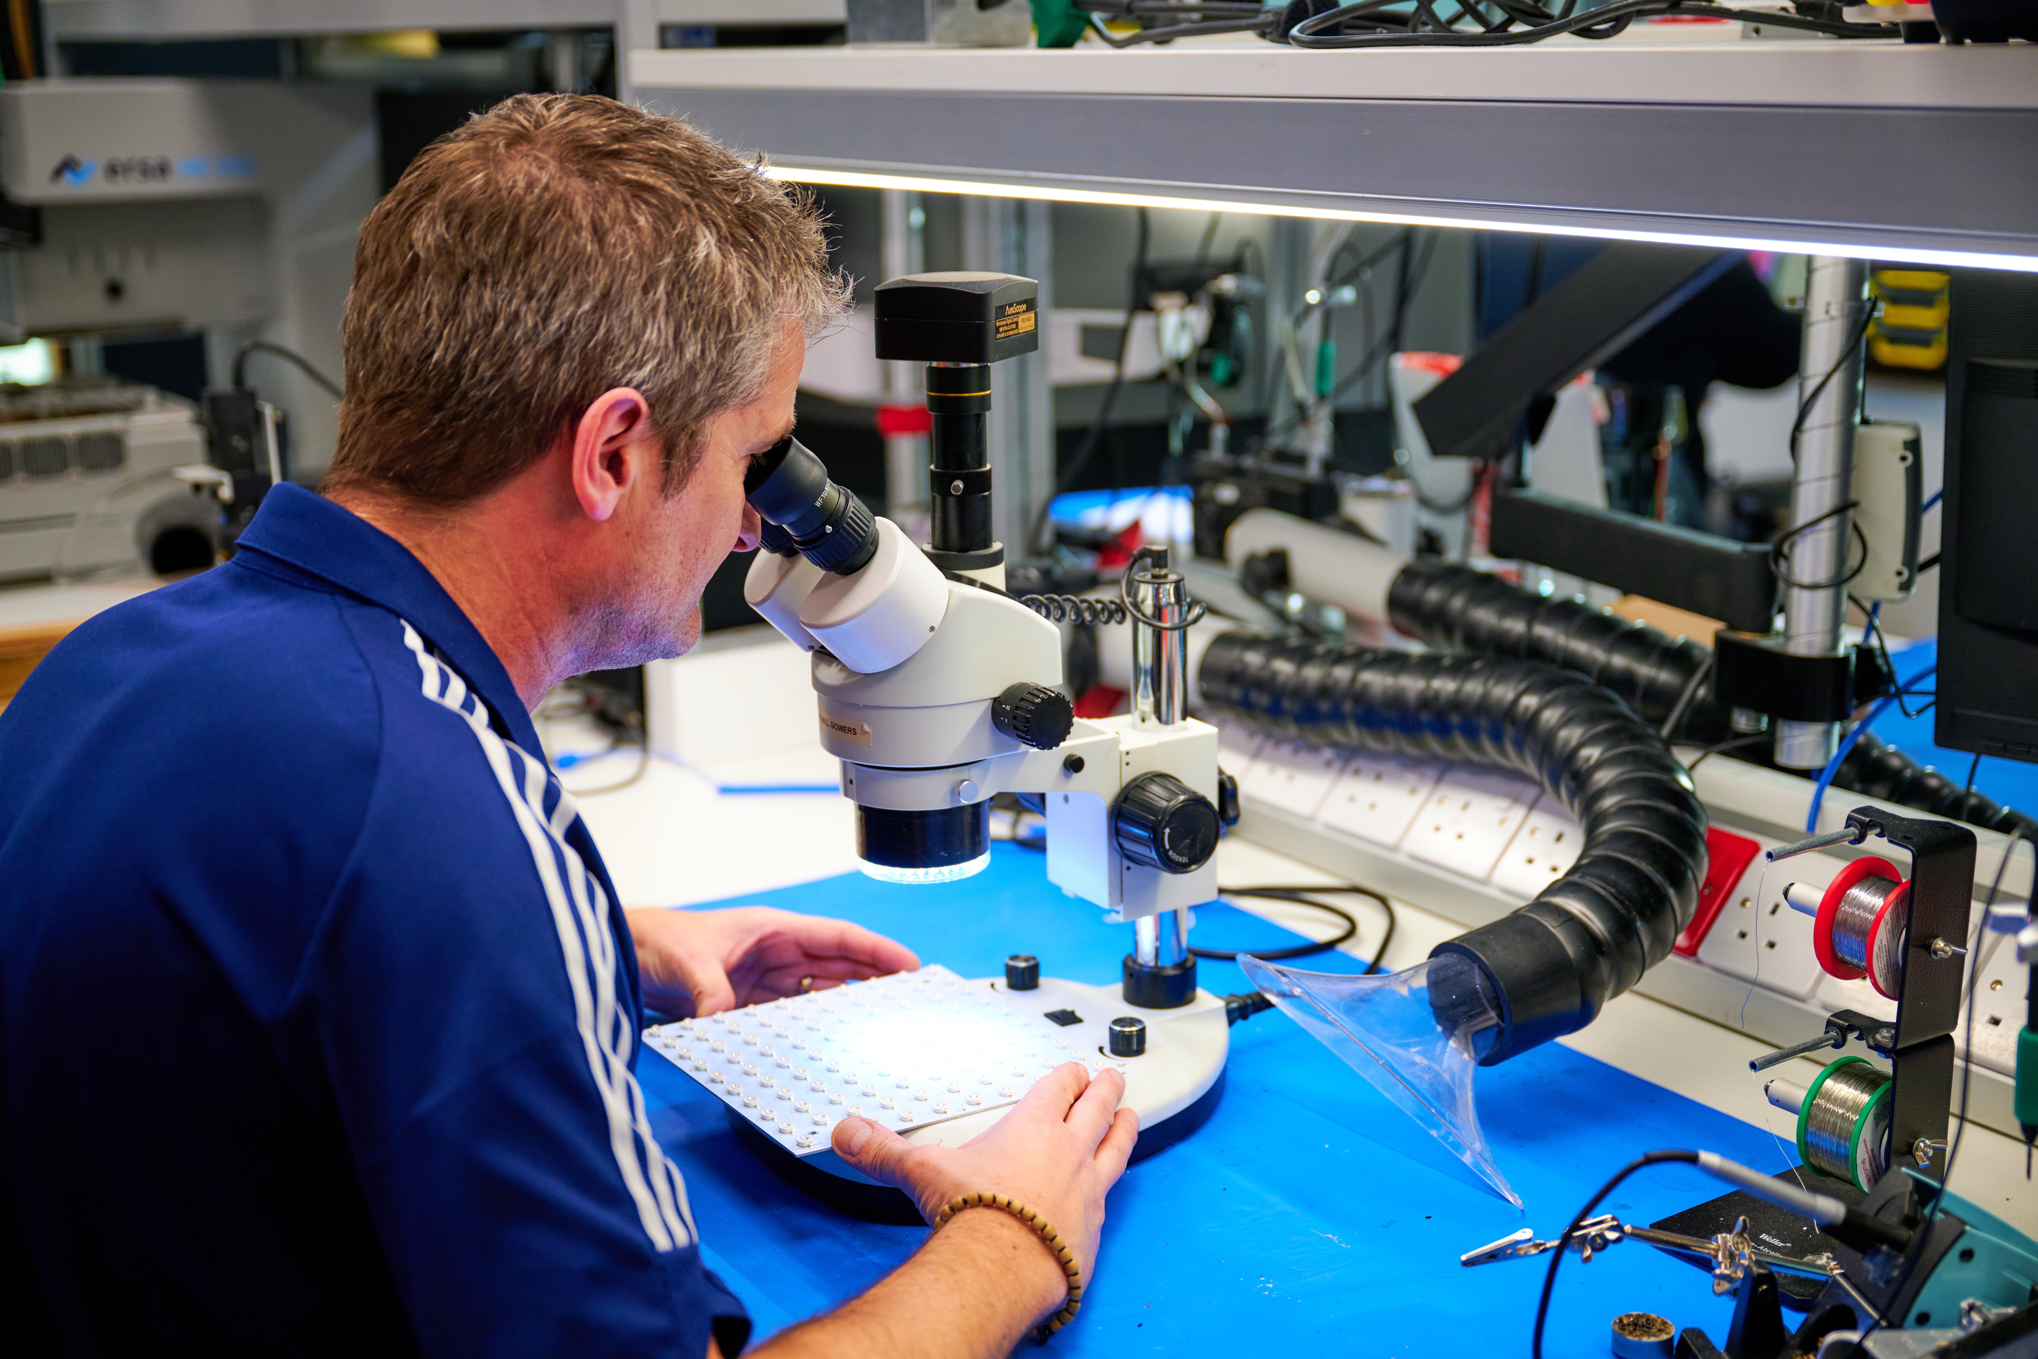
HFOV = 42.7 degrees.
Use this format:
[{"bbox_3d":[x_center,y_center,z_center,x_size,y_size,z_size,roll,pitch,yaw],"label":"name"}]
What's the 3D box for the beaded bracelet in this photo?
[{"bbox_3d":[-0.004,0.275,1.220,0.080,0.065,0.016,40,27,12],"label":"beaded bracelet"}]

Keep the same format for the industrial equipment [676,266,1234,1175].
[{"bbox_3d":[-0.017,0.016,1.416,0.313,0.472,0.247,-8,16,-28],"label":"industrial equipment"}]

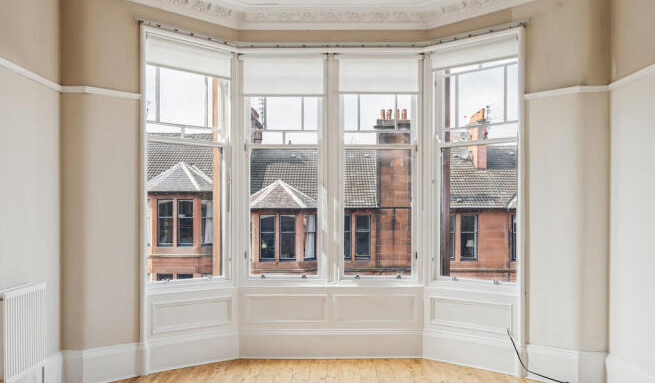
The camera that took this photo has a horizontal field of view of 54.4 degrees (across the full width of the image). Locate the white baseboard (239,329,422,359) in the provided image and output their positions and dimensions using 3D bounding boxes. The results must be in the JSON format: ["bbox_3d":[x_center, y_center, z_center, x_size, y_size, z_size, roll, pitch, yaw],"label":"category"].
[{"bbox_3d":[0.033,1.421,5.930,1.720,0.275,0.050,0,-1,0],"label":"white baseboard"}]

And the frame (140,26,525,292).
[{"bbox_3d":[0.045,-0.235,5.620,3.140,2.240,0.760,0,-1,0],"label":"frame"}]

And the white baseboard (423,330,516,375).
[{"bbox_3d":[1.231,1.405,5.600,0.950,0.275,0.050,-1,-1,44],"label":"white baseboard"}]

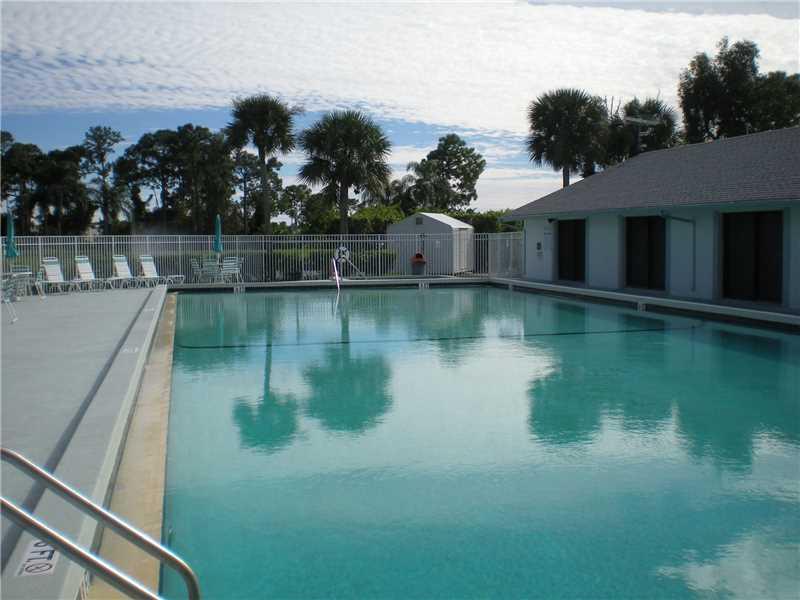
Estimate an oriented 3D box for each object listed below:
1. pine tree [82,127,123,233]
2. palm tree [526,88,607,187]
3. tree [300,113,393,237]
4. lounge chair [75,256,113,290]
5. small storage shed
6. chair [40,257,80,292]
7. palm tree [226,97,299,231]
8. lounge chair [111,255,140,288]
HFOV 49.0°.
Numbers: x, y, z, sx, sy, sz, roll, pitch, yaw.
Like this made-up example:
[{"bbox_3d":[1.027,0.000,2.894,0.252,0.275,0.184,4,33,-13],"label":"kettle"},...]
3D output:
[{"bbox_3d":[-29.976,-11.096,89.407,4.218,12.781,4.218,0,4,0],"label":"pine tree"},{"bbox_3d":[7.429,-5.322,39.318,3.535,8.084,3.535,0,4,0],"label":"palm tree"},{"bbox_3d":[-2.318,-4.516,37.367,3.860,6.919,3.860,0,4,0],"label":"tree"},{"bbox_3d":[-9.983,-0.842,28.510,1.650,1.020,0.650,3,5,38],"label":"lounge chair"},{"bbox_3d":[1.434,-2.530,39.381,3.100,2.600,2.400,2,5,28],"label":"small storage shed"},{"bbox_3d":[-10.605,-0.748,27.313,1.650,1.020,0.650,3,5,38],"label":"chair"},{"bbox_3d":[-5.593,-4.699,36.449,2.949,7.470,2.949,0,4,0],"label":"palm tree"},{"bbox_3d":[-9.077,-0.908,29.308,1.650,1.020,0.650,3,5,38],"label":"lounge chair"}]

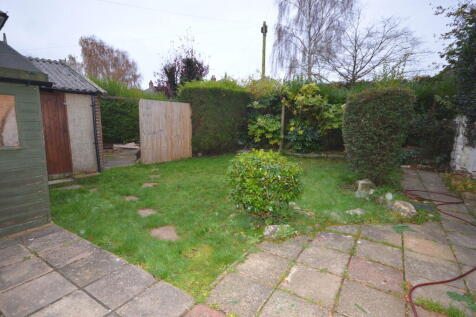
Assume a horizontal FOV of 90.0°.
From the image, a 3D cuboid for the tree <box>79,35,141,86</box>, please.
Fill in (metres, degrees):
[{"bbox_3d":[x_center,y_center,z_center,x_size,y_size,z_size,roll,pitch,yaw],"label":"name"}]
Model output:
[{"bbox_3d":[-11.862,-6.320,21.540,5.300,8.900,5.100,-4,9,-28],"label":"tree"}]

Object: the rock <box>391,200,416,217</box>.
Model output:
[{"bbox_3d":[2.383,0.713,3.416,0.340,0.190,0.240,5,9,30],"label":"rock"}]

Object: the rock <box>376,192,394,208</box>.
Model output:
[{"bbox_3d":[2.287,0.629,3.673,0.220,0.170,0.200,5,9,32],"label":"rock"}]

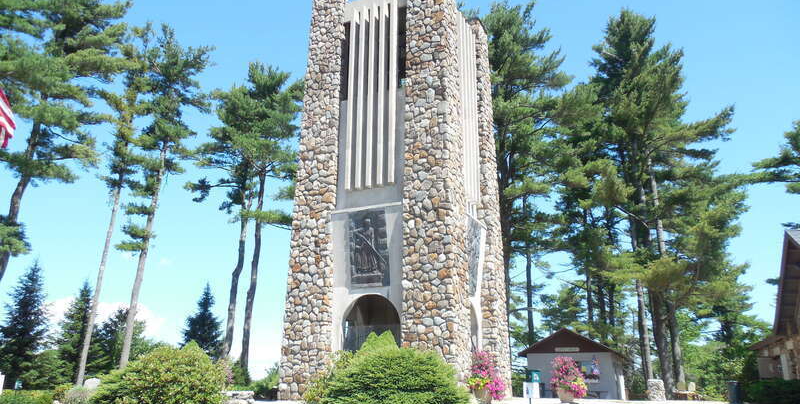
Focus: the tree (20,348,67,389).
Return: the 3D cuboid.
[{"bbox_3d":[-23.687,11.153,38.391,3.050,2.750,3.050,10,-20,-29],"label":"tree"}]

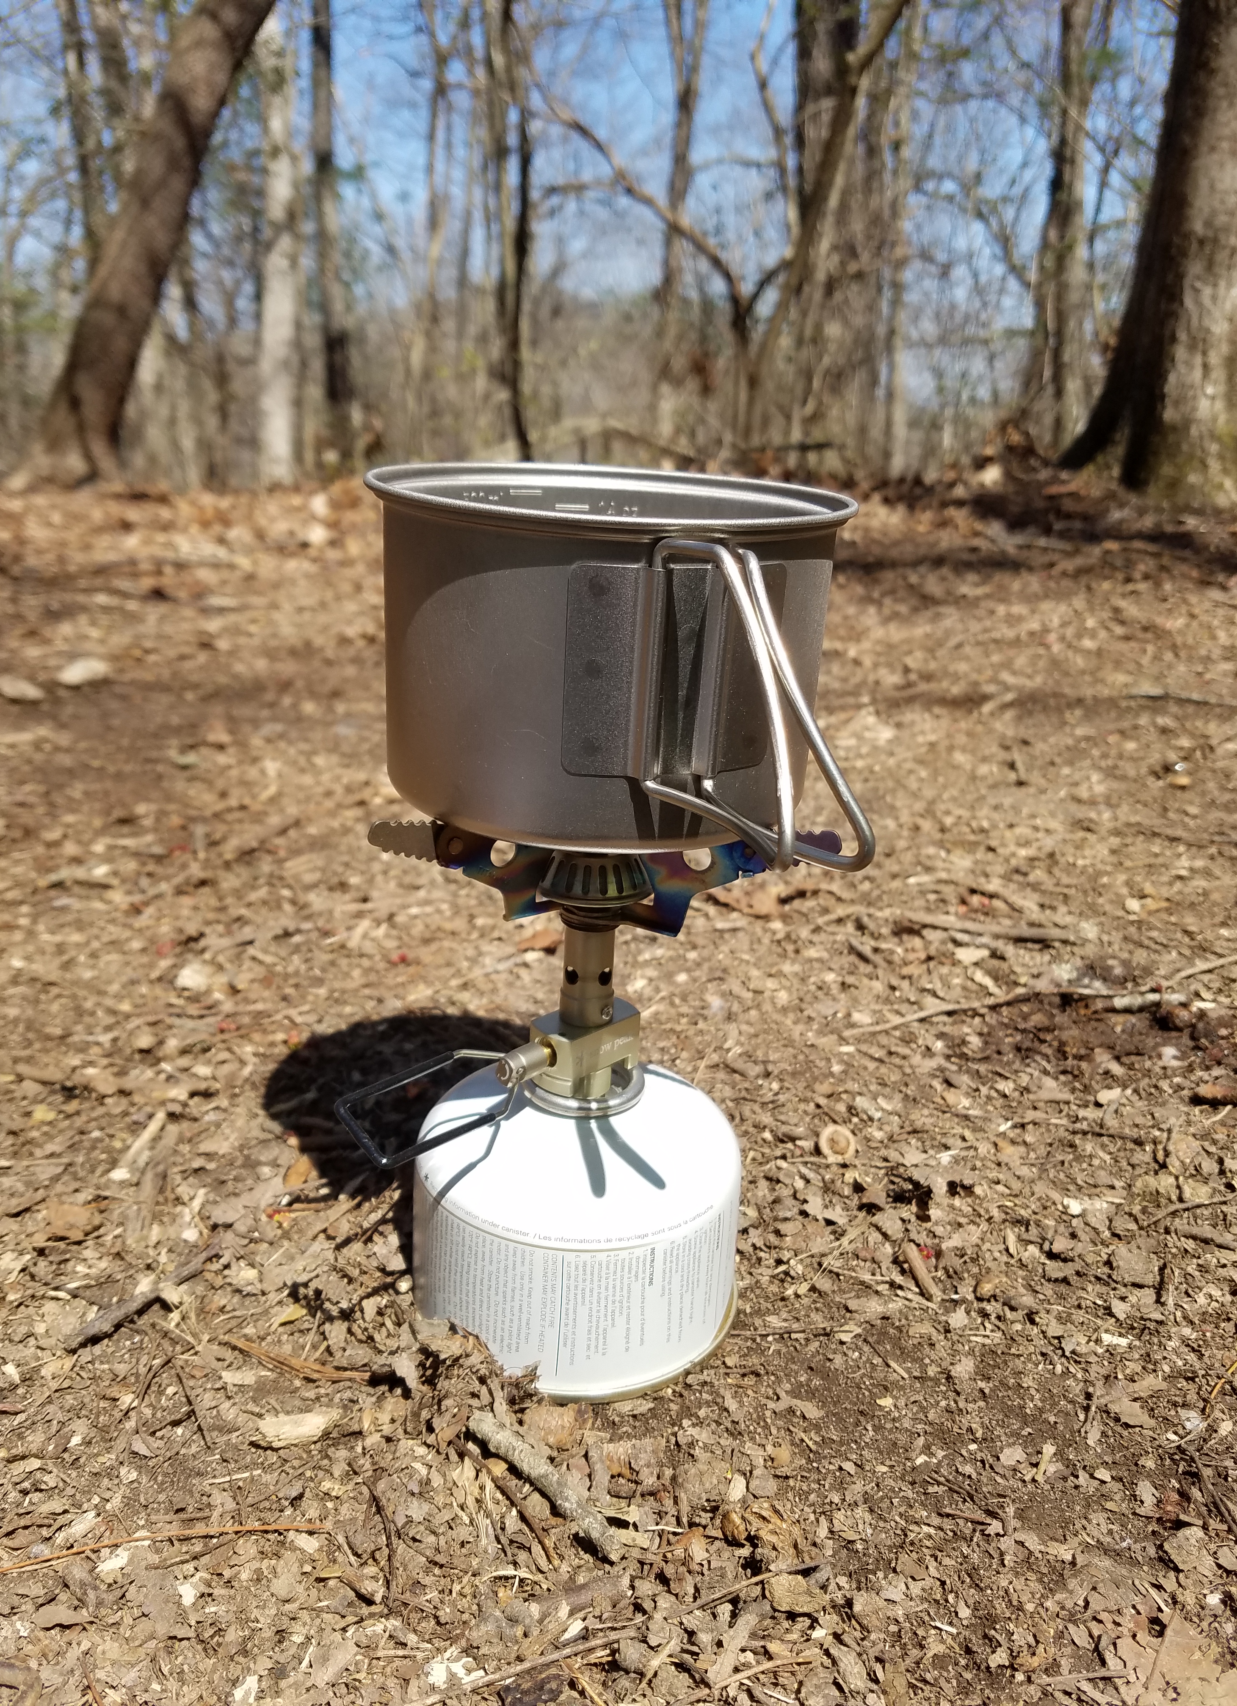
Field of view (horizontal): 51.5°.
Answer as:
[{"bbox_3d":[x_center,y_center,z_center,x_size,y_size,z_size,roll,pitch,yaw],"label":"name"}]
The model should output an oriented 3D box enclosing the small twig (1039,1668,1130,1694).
[{"bbox_3d":[0.094,0.166,0.259,0.021,0.003,0.002,-1,19,-11],"label":"small twig"}]

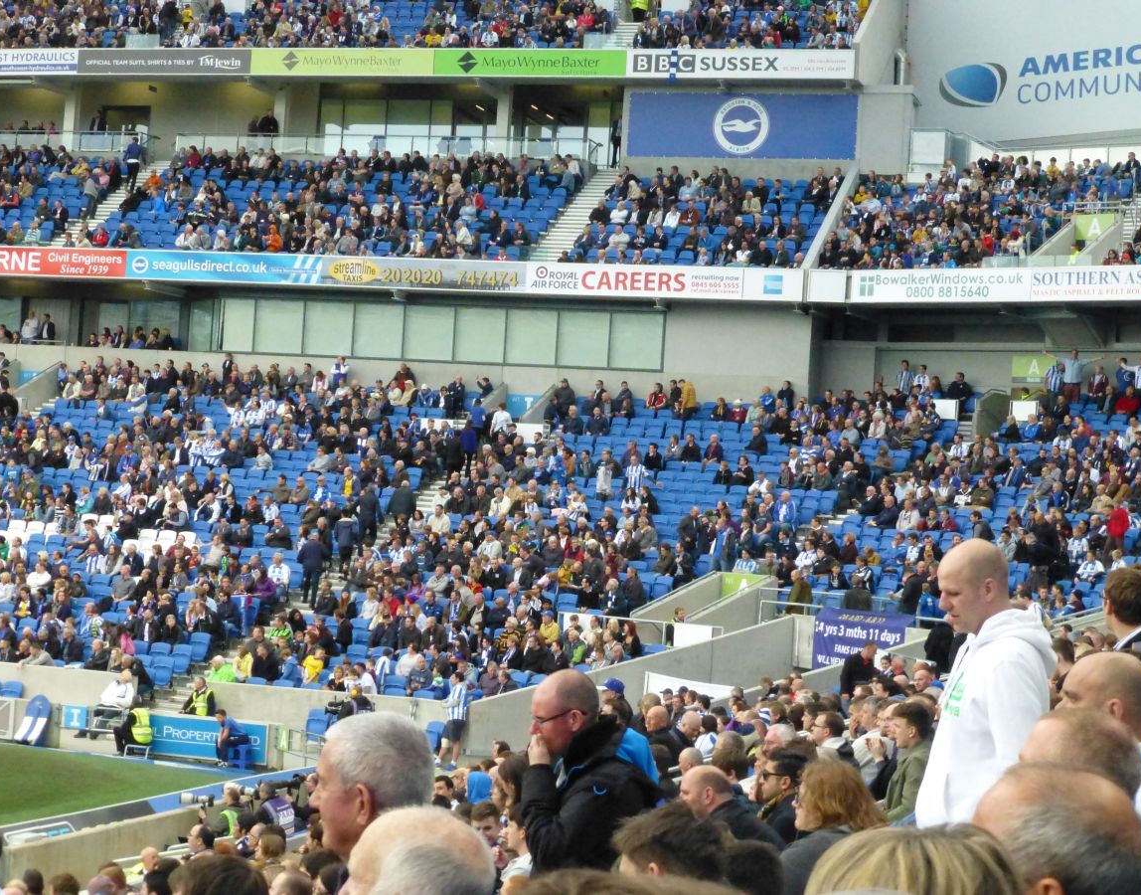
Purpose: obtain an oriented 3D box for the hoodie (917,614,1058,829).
[{"bbox_3d":[1.164,0.800,6.750,0.380,0.690,0.560,4,-1,-15],"label":"hoodie"}]

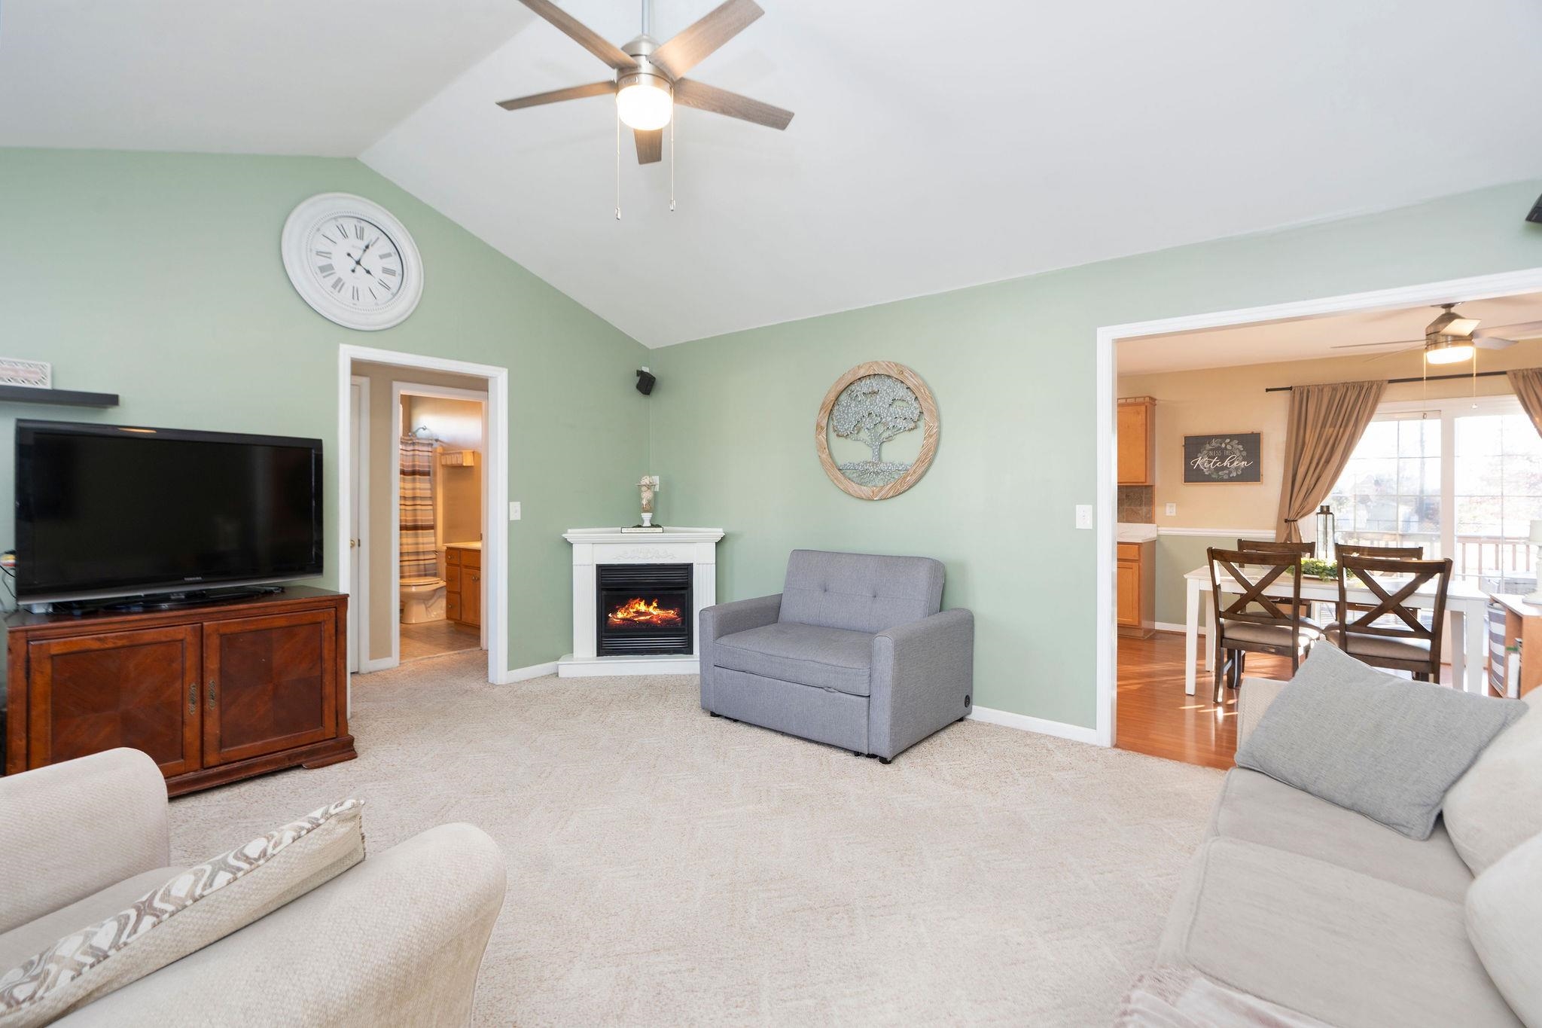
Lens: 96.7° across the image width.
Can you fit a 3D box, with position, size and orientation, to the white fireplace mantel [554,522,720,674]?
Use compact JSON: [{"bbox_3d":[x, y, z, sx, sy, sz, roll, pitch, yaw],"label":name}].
[{"bbox_3d":[-0.940,0.615,5.168,1.170,1.030,0.690,0,1,-7],"label":"white fireplace mantel"}]

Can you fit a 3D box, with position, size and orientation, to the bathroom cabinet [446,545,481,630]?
[{"bbox_3d":[-2.572,0.694,6.457,0.860,0.820,0.540,1,2,38],"label":"bathroom cabinet"}]

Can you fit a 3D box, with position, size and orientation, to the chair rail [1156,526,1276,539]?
[{"bbox_3d":[4.048,0.169,6.237,0.930,0.075,0.030,1,1,38],"label":"chair rail"}]

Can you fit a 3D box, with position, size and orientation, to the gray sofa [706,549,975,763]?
[{"bbox_3d":[0.359,0.706,3.911,1.240,0.910,0.870,1,2,38],"label":"gray sofa"}]

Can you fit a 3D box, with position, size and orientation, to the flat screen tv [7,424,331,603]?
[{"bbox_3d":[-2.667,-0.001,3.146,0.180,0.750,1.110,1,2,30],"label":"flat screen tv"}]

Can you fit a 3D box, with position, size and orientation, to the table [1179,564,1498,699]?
[{"bbox_3d":[3.457,0.788,4.304,1.365,0.765,0.920,1,1,41],"label":"table"}]

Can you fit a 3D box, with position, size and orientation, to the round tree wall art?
[{"bbox_3d":[0.632,-0.511,4.210,0.850,0.850,0.035,1,2,38],"label":"round tree wall art"}]

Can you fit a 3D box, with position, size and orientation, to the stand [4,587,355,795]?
[{"bbox_3d":[-2.598,0.791,3.054,0.590,0.780,1.140,1,2,38],"label":"stand"}]

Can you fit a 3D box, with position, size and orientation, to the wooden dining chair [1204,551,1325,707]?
[{"bbox_3d":[3.069,0.692,4.257,0.540,0.955,0.460,-1,2,-44],"label":"wooden dining chair"}]

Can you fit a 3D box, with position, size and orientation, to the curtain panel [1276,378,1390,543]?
[{"bbox_3d":[4.627,0.010,5.701,0.700,2.150,0.120,1,1,38],"label":"curtain panel"}]

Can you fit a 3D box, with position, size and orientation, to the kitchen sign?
[{"bbox_3d":[4.071,-0.499,6.174,0.590,0.445,0.030,1,2,38],"label":"kitchen sign"}]

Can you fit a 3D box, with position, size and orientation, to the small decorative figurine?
[{"bbox_3d":[-0.897,-0.096,4.979,0.125,0.385,0.125,0,1,-5],"label":"small decorative figurine"}]

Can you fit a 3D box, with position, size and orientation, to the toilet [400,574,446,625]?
[{"bbox_3d":[-3.523,0.716,6.964,0.430,0.730,0.700,1,1,38],"label":"toilet"}]

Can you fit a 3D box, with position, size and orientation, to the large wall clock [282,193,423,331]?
[{"bbox_3d":[-2.300,-1.397,3.818,0.060,0.722,0.722,1,1,38],"label":"large wall clock"}]

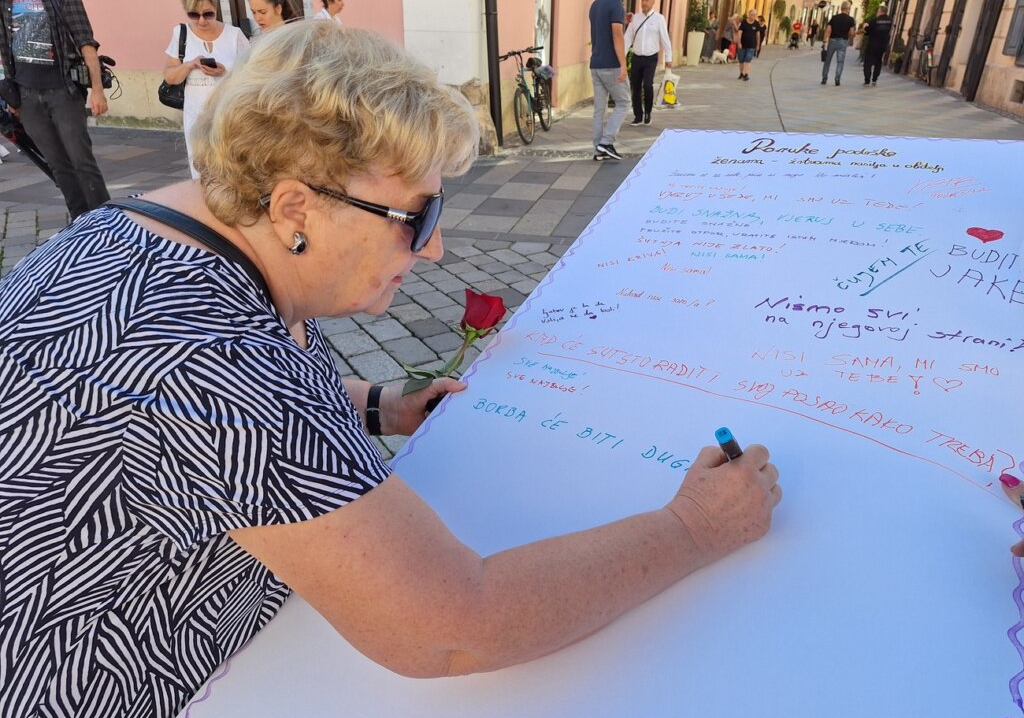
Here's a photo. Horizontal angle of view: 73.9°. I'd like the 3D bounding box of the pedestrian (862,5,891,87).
[{"bbox_3d":[8.951,-7.669,16.663,0.520,1.760,0.400,6,27,12],"label":"pedestrian"}]

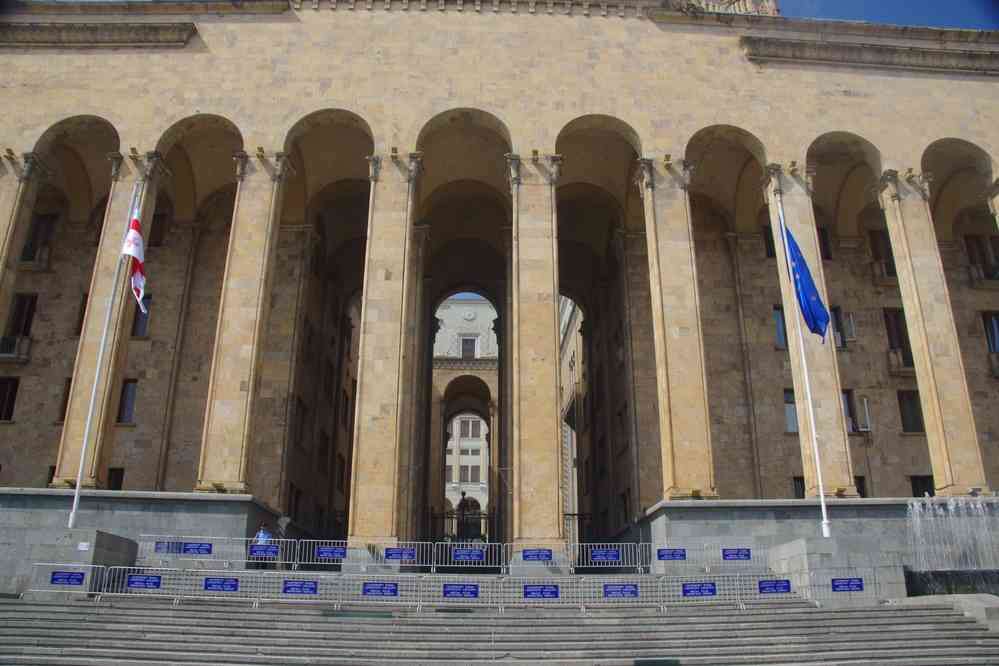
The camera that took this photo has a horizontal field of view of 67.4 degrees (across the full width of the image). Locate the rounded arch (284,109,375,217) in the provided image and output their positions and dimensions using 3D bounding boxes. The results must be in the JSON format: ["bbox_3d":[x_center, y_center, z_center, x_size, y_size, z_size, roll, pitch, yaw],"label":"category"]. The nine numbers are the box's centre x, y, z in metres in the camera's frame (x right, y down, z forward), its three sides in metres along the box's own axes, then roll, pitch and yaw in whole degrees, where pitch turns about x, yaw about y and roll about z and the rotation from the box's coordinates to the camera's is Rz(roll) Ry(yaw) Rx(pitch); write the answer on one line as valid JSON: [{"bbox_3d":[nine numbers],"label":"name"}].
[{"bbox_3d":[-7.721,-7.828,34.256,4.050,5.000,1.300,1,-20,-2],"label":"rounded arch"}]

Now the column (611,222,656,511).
[{"bbox_3d":[7.092,1.682,37.464,1.900,14.750,1.200,1,-19,-1],"label":"column"}]

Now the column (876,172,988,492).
[{"bbox_3d":[17.988,-0.318,31.547,1.950,14.150,1.250,1,-19,-1],"label":"column"}]

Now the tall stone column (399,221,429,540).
[{"bbox_3d":[-4.759,2.116,37.045,1.900,16.300,1.300,1,-19,-1],"label":"tall stone column"}]

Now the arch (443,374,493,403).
[{"bbox_3d":[-2.686,4.670,63.277,4.033,2.295,1.200,1,-20,-2],"label":"arch"}]

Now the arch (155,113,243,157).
[{"bbox_3d":[-11.730,-7.712,30.106,3.600,1.950,1.200,1,-20,-2],"label":"arch"}]

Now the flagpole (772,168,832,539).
[{"bbox_3d":[10.957,0.563,27.127,0.250,13.400,0.250,1,-20,-2],"label":"flagpole"}]

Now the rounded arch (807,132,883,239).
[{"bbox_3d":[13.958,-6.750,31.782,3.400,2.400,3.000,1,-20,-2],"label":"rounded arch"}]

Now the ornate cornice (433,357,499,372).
[{"bbox_3d":[-2.986,2.873,65.959,7.000,1.400,0.900,1,-19,-1],"label":"ornate cornice"}]

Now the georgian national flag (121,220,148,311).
[{"bbox_3d":[-13.698,-2.619,28.323,1.150,4.100,0.500,1,-19,-1],"label":"georgian national flag"}]

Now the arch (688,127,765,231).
[{"bbox_3d":[9.108,-6.909,31.609,3.450,2.400,3.000,1,-20,-2],"label":"arch"}]

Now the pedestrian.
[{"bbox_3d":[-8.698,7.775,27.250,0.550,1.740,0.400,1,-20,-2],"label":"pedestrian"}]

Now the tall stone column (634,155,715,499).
[{"bbox_3d":[7.342,-0.568,31.342,1.950,14.650,1.250,1,-19,-1],"label":"tall stone column"}]

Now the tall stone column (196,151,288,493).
[{"bbox_3d":[-10.442,-0.828,30.945,1.950,14.550,1.250,1,-19,-1],"label":"tall stone column"}]

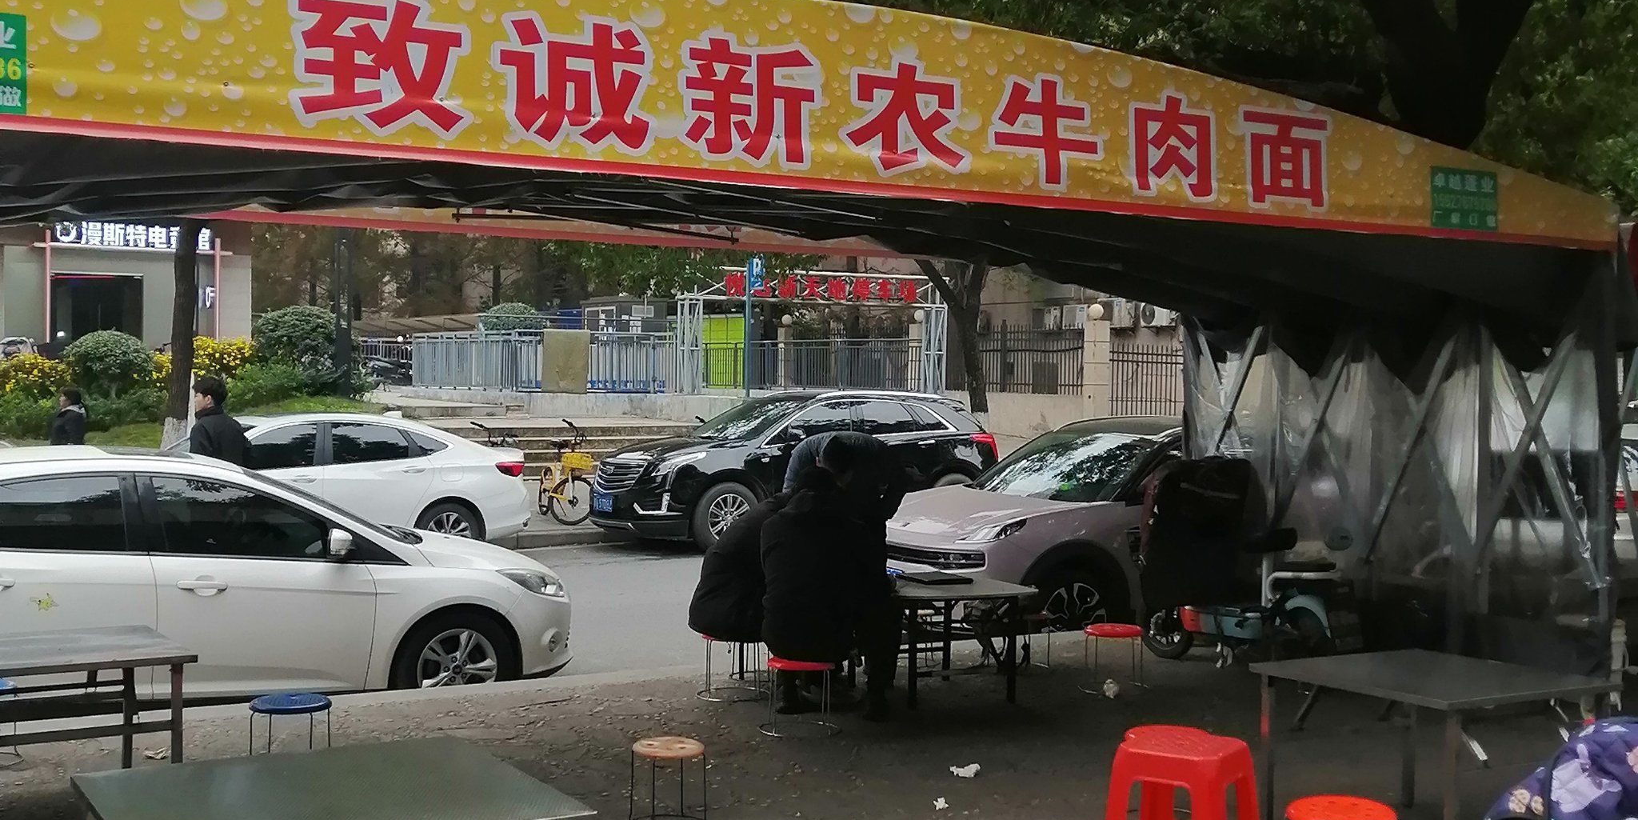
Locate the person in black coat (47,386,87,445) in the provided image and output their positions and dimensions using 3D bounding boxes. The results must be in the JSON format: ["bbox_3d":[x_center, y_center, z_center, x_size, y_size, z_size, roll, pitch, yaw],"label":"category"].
[{"bbox_3d":[-7.694,0.554,16.814,0.340,1.580,0.480,1,1,-12],"label":"person in black coat"}]

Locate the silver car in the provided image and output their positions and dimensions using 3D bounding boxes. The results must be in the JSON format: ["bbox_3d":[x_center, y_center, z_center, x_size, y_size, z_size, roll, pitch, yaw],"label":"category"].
[{"bbox_3d":[2.390,0.840,12.250,4.340,1.620,1.820,0,1,-30],"label":"silver car"}]

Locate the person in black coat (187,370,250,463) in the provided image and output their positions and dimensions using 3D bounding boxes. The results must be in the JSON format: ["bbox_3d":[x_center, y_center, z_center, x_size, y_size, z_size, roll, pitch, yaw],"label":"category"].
[{"bbox_3d":[-3.964,0.642,10.816,0.360,1.760,0.520,1,1,-3],"label":"person in black coat"}]

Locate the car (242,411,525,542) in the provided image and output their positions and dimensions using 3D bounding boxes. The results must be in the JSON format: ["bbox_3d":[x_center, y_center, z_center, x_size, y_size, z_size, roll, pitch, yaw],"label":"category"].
[{"bbox_3d":[-5.063,0.696,15.766,4.600,1.470,1.800,0,1,-33],"label":"car"}]

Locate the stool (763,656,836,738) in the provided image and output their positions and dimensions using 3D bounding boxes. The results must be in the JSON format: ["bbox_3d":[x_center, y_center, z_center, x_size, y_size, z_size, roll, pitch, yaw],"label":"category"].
[{"bbox_3d":[-0.076,1.236,7.104,0.349,0.289,0.349,1,1,0],"label":"stool"}]

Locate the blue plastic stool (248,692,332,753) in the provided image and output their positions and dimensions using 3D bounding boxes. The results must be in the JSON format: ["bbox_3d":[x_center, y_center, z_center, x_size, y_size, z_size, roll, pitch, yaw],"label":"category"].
[{"bbox_3d":[-1.960,1.225,6.095,0.349,0.289,0.349,1,1,0],"label":"blue plastic stool"}]

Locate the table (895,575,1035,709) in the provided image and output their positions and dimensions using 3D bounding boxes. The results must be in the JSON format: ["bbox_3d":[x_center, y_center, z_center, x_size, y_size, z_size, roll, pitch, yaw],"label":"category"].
[{"bbox_3d":[0.544,1.104,7.910,0.770,0.530,0.700,1,1,-26],"label":"table"}]

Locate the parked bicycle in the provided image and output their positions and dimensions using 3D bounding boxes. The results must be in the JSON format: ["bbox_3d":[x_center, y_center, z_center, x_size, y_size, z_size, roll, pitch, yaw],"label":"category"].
[{"bbox_3d":[-2.930,0.690,18.500,0.600,1.130,1.650,0,1,-26],"label":"parked bicycle"}]

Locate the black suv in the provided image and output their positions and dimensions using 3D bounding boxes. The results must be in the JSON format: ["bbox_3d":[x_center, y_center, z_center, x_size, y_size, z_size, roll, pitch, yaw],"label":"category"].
[{"bbox_3d":[-0.181,0.632,18.414,4.810,1.680,1.910,0,1,-34],"label":"black suv"}]

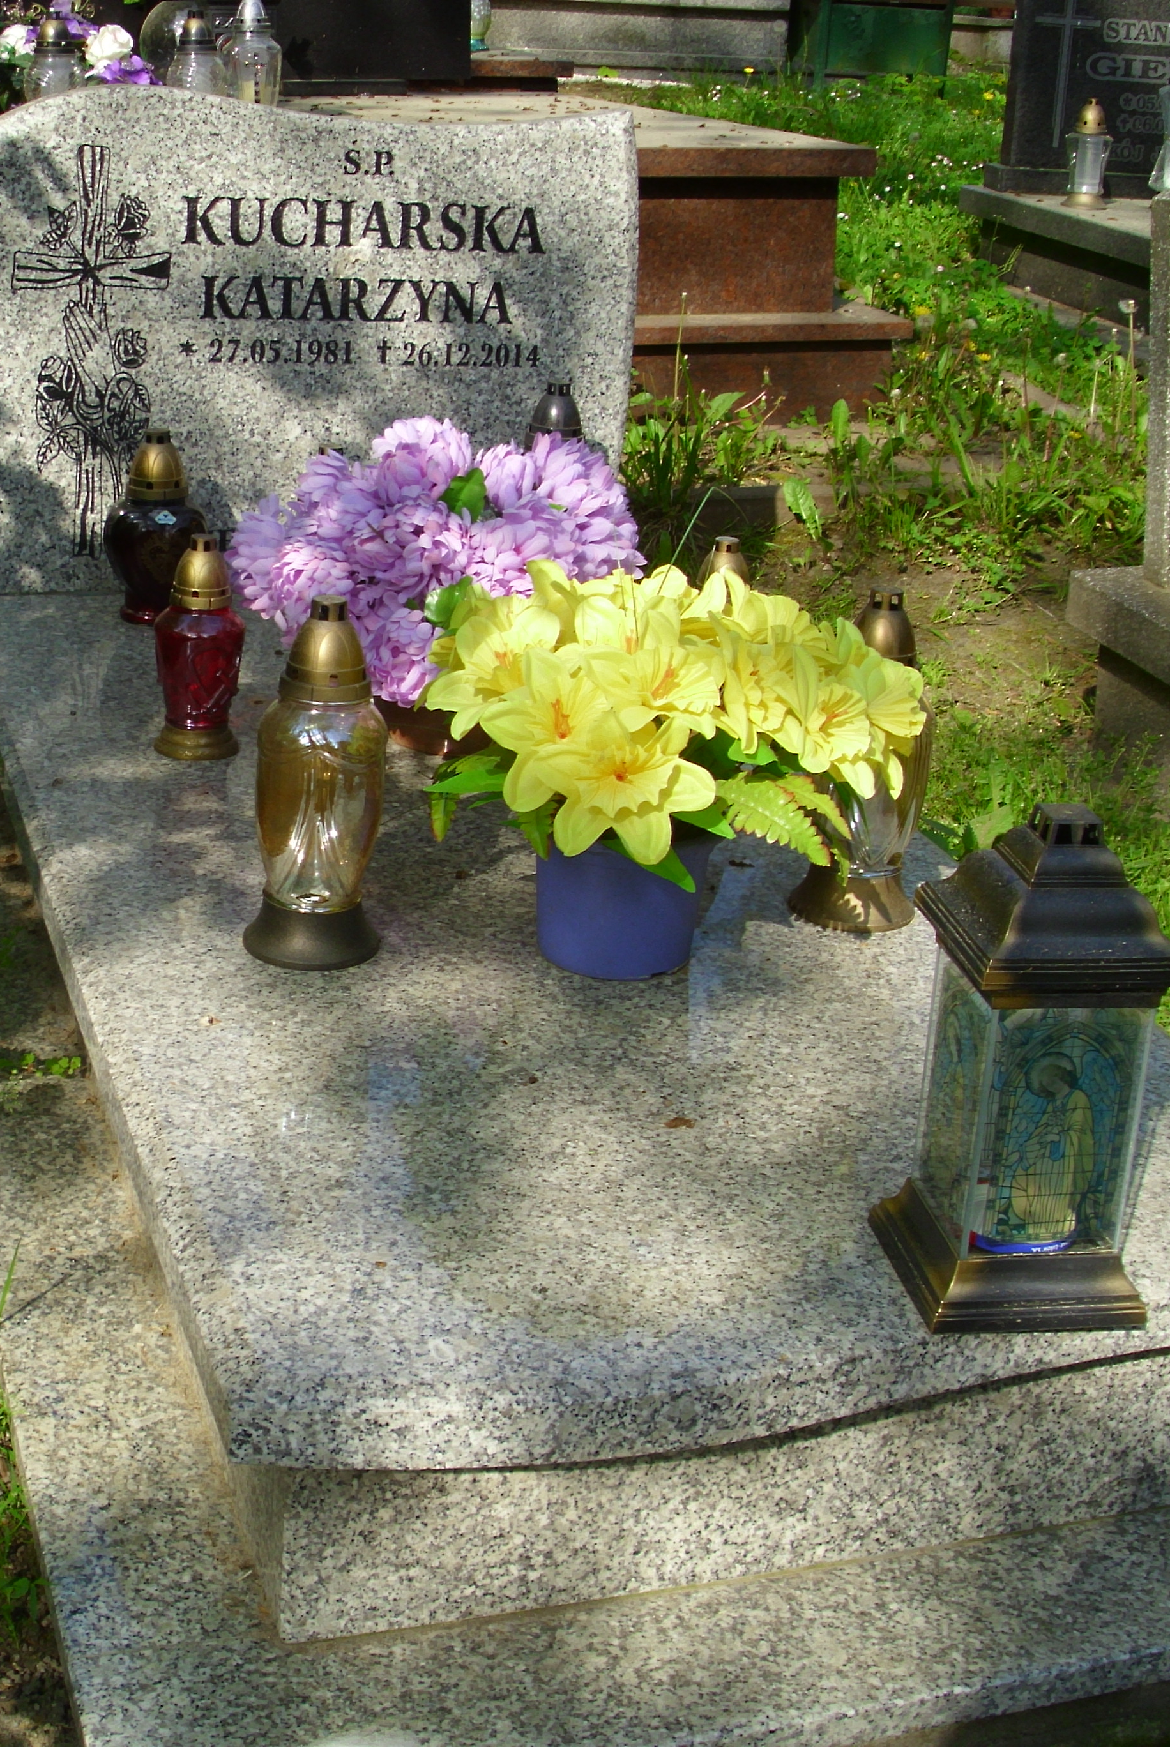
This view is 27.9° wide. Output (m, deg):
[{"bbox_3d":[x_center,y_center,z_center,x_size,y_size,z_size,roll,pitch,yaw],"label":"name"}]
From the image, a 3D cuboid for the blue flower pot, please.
[{"bbox_3d":[0.029,0.011,1.985,0.155,0.117,0.155,4,21,-1],"label":"blue flower pot"}]

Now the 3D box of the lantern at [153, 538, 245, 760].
[{"bbox_3d":[-0.392,-0.234,2.403,0.093,0.216,0.093,-3,22,-19],"label":"lantern"}]

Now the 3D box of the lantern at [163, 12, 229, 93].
[{"bbox_3d":[-0.781,-1.587,4.720,0.126,0.262,0.126,-6,22,-18],"label":"lantern"}]

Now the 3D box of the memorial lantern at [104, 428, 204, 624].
[{"bbox_3d":[-0.520,-0.424,2.860,0.125,0.225,0.125,-3,22,-19],"label":"memorial lantern"}]

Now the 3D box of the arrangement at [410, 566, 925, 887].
[{"bbox_3d":[0.072,-0.121,1.860,0.411,0.245,0.329,-4,21,-19],"label":"arrangement"}]

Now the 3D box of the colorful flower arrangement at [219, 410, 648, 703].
[{"bbox_3d":[-0.160,-0.332,2.488,0.405,0.260,0.330,-3,22,-19],"label":"colorful flower arrangement"}]

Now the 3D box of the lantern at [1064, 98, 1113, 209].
[{"bbox_3d":[1.126,-1.605,5.250,0.100,0.229,0.100,-6,22,-18],"label":"lantern"}]

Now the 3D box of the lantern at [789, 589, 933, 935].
[{"bbox_3d":[0.236,-0.099,1.973,0.107,0.279,0.107,3,20,-1],"label":"lantern"}]

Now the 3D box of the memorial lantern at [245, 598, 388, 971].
[{"bbox_3d":[-0.209,-0.075,1.840,0.113,0.280,0.113,-4,21,-19],"label":"memorial lantern"}]

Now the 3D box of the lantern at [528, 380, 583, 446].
[{"bbox_3d":[-0.035,-0.464,2.950,0.102,0.299,0.102,-4,21,-19],"label":"lantern"}]

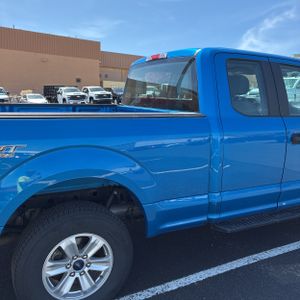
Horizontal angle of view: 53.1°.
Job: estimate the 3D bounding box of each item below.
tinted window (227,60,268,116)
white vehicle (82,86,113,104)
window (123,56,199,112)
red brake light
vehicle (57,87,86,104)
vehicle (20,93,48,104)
[{"bbox_3d":[0.854,-0.535,2.630,0.430,0.480,0.050,-4,-1,-28],"label":"tinted window"},{"bbox_3d":[-5.998,-5.639,31.128,2.060,1.920,5.800,-5,13,-32],"label":"white vehicle"},{"bbox_3d":[0.052,-0.674,3.122,0.080,0.485,1.550,4,8,-29],"label":"window"},{"bbox_3d":[0.061,-0.955,3.074,0.055,0.050,0.340,-4,12,-28],"label":"red brake light"},{"bbox_3d":[-8.119,-5.259,29.731,2.060,1.950,5.800,-5,13,-32],"label":"vehicle"},{"bbox_3d":[-10.581,-4.408,27.346,1.850,1.430,4.750,-5,13,-32],"label":"vehicle"}]

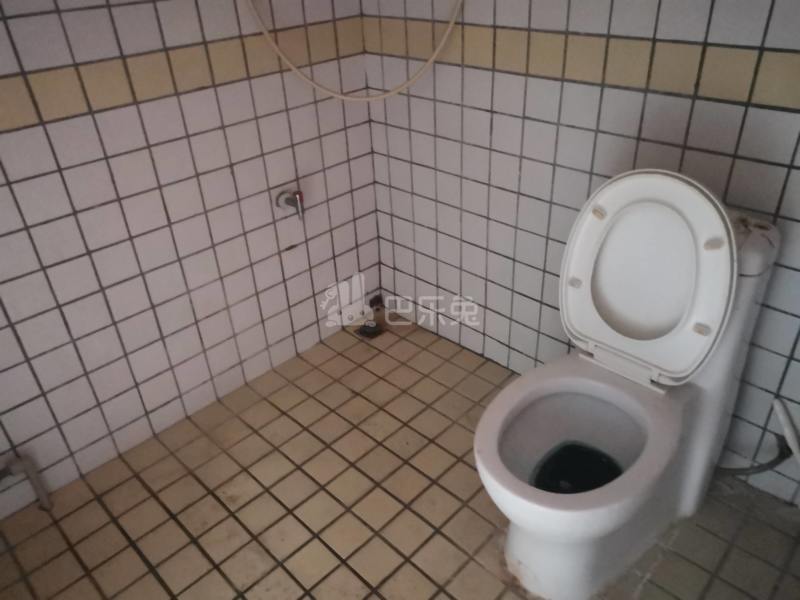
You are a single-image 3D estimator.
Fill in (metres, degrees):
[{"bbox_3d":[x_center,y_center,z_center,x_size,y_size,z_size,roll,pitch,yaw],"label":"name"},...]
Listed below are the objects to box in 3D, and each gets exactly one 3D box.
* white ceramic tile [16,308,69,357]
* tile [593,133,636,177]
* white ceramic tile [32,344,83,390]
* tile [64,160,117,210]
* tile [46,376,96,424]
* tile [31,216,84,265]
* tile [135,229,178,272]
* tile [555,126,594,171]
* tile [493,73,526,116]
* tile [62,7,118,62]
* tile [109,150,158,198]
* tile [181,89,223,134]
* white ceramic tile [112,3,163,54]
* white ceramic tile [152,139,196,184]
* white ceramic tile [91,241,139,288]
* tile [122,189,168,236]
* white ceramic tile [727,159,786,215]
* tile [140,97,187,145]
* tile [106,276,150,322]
[{"bbox_3d":[-0.880,0.078,1.537,0.099,0.099,0.008,-30,40,-36],"label":"white ceramic tile"},{"bbox_3d":[0.507,-0.337,1.464,0.100,0.100,0.010,26,42,38],"label":"tile"},{"bbox_3d":[-0.840,0.165,1.539,0.098,0.098,0.010,-29,40,-35],"label":"white ceramic tile"},{"bbox_3d":[-0.728,-0.269,1.465,0.010,0.100,0.100,26,42,38],"label":"tile"},{"bbox_3d":[-0.848,0.256,1.614,0.010,0.100,0.100,26,42,38],"label":"tile"},{"bbox_3d":[-0.797,-0.139,1.457,0.010,0.100,0.100,26,42,38],"label":"tile"},{"bbox_3d":[-0.641,-0.133,1.638,0.010,0.100,0.100,26,42,38],"label":"tile"},{"bbox_3d":[0.431,-0.371,1.527,0.100,0.100,0.010,26,42,38],"label":"tile"},{"bbox_3d":[0.277,-0.517,1.561,0.010,0.098,0.098,-29,40,-35],"label":"tile"},{"bbox_3d":[-0.688,-0.591,1.389,0.099,0.099,0.008,-30,40,-36],"label":"tile"},{"bbox_3d":[-0.652,-0.309,1.527,0.010,0.100,0.100,26,42,38],"label":"tile"},{"bbox_3d":[-0.509,-0.483,1.596,0.010,0.100,0.100,26,42,38],"label":"tile"},{"bbox_3d":[-0.595,-0.619,1.423,0.010,0.100,0.100,26,42,38],"label":"white ceramic tile"},{"bbox_3d":[-0.589,-0.361,1.623,0.099,0.099,0.008,-30,40,-36],"label":"white ceramic tile"},{"bbox_3d":[-0.718,-0.091,1.573,0.010,0.100,0.100,26,42,38],"label":"white ceramic tile"},{"bbox_3d":[-0.659,-0.228,1.617,0.099,0.099,0.008,-30,40,-36],"label":"tile"},{"bbox_3d":[0.708,-0.224,1.235,0.010,0.098,0.098,-29,40,-35],"label":"white ceramic tile"},{"bbox_3d":[-0.583,-0.442,1.535,0.010,0.100,0.100,26,42,38],"label":"tile"},{"bbox_3d":[-0.709,-0.006,1.630,0.010,0.100,0.100,26,42,38],"label":"tile"}]

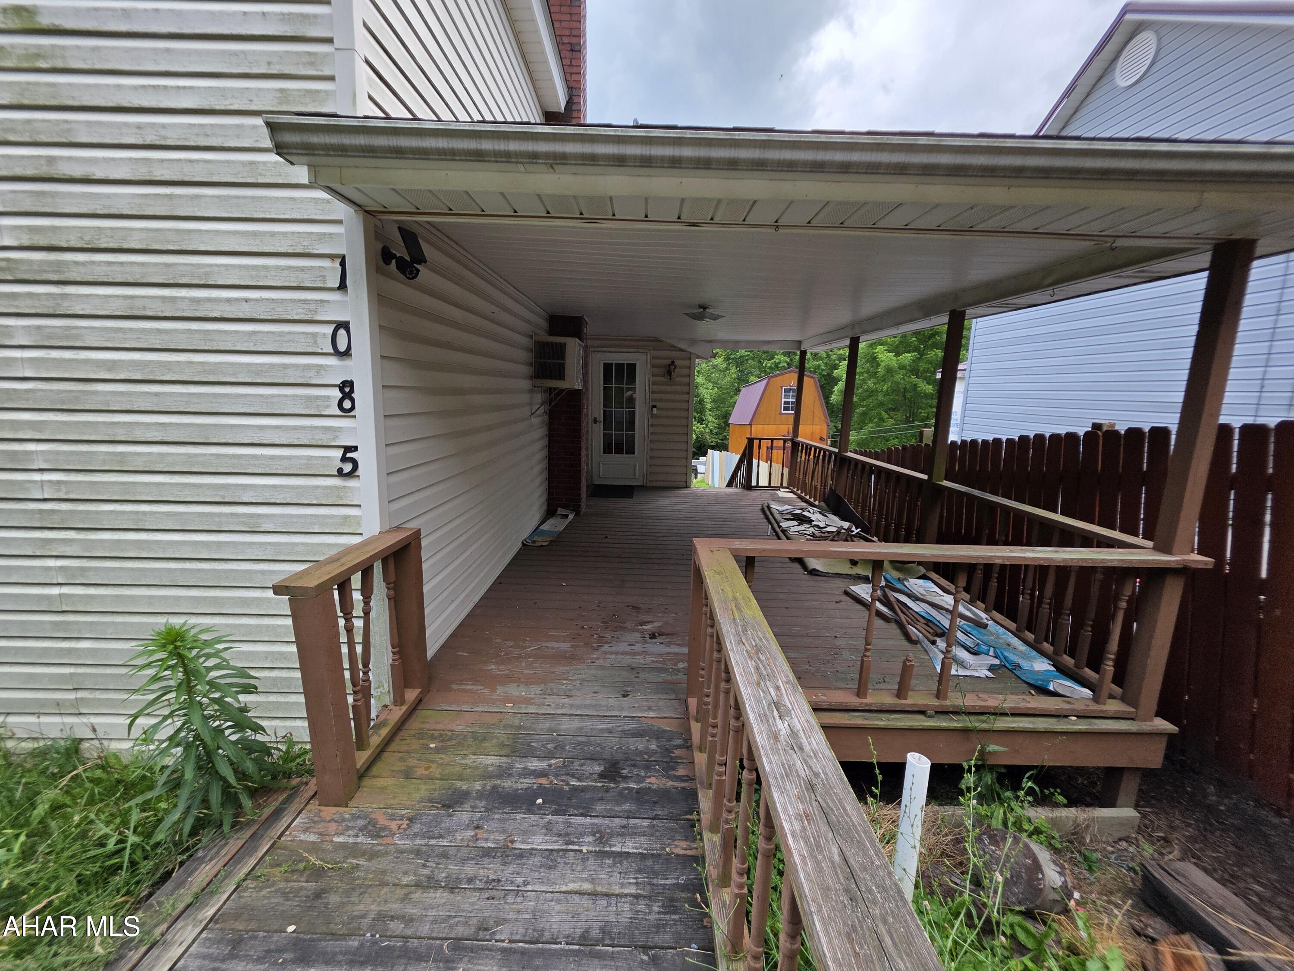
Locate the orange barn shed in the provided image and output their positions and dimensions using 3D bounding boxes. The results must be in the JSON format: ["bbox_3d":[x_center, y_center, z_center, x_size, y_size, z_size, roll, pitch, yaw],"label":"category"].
[{"bbox_3d":[5.819,-2.939,22.788,3.300,4.600,5.900,2,11,1],"label":"orange barn shed"}]

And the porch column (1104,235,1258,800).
[{"bbox_3d":[2.379,0.311,2.218,0.088,2.630,0.090,0,11,0],"label":"porch column"}]

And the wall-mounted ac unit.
[{"bbox_3d":[-0.938,-1.302,5.225,0.440,0.510,0.660,1,11,0],"label":"wall-mounted ac unit"}]

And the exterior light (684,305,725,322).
[{"bbox_3d":[0.537,-1.608,4.542,0.350,0.130,0.350,1,11,0],"label":"exterior light"}]

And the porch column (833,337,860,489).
[{"bbox_3d":[2.327,-0.624,5.715,0.088,2.160,0.088,1,11,0],"label":"porch column"}]

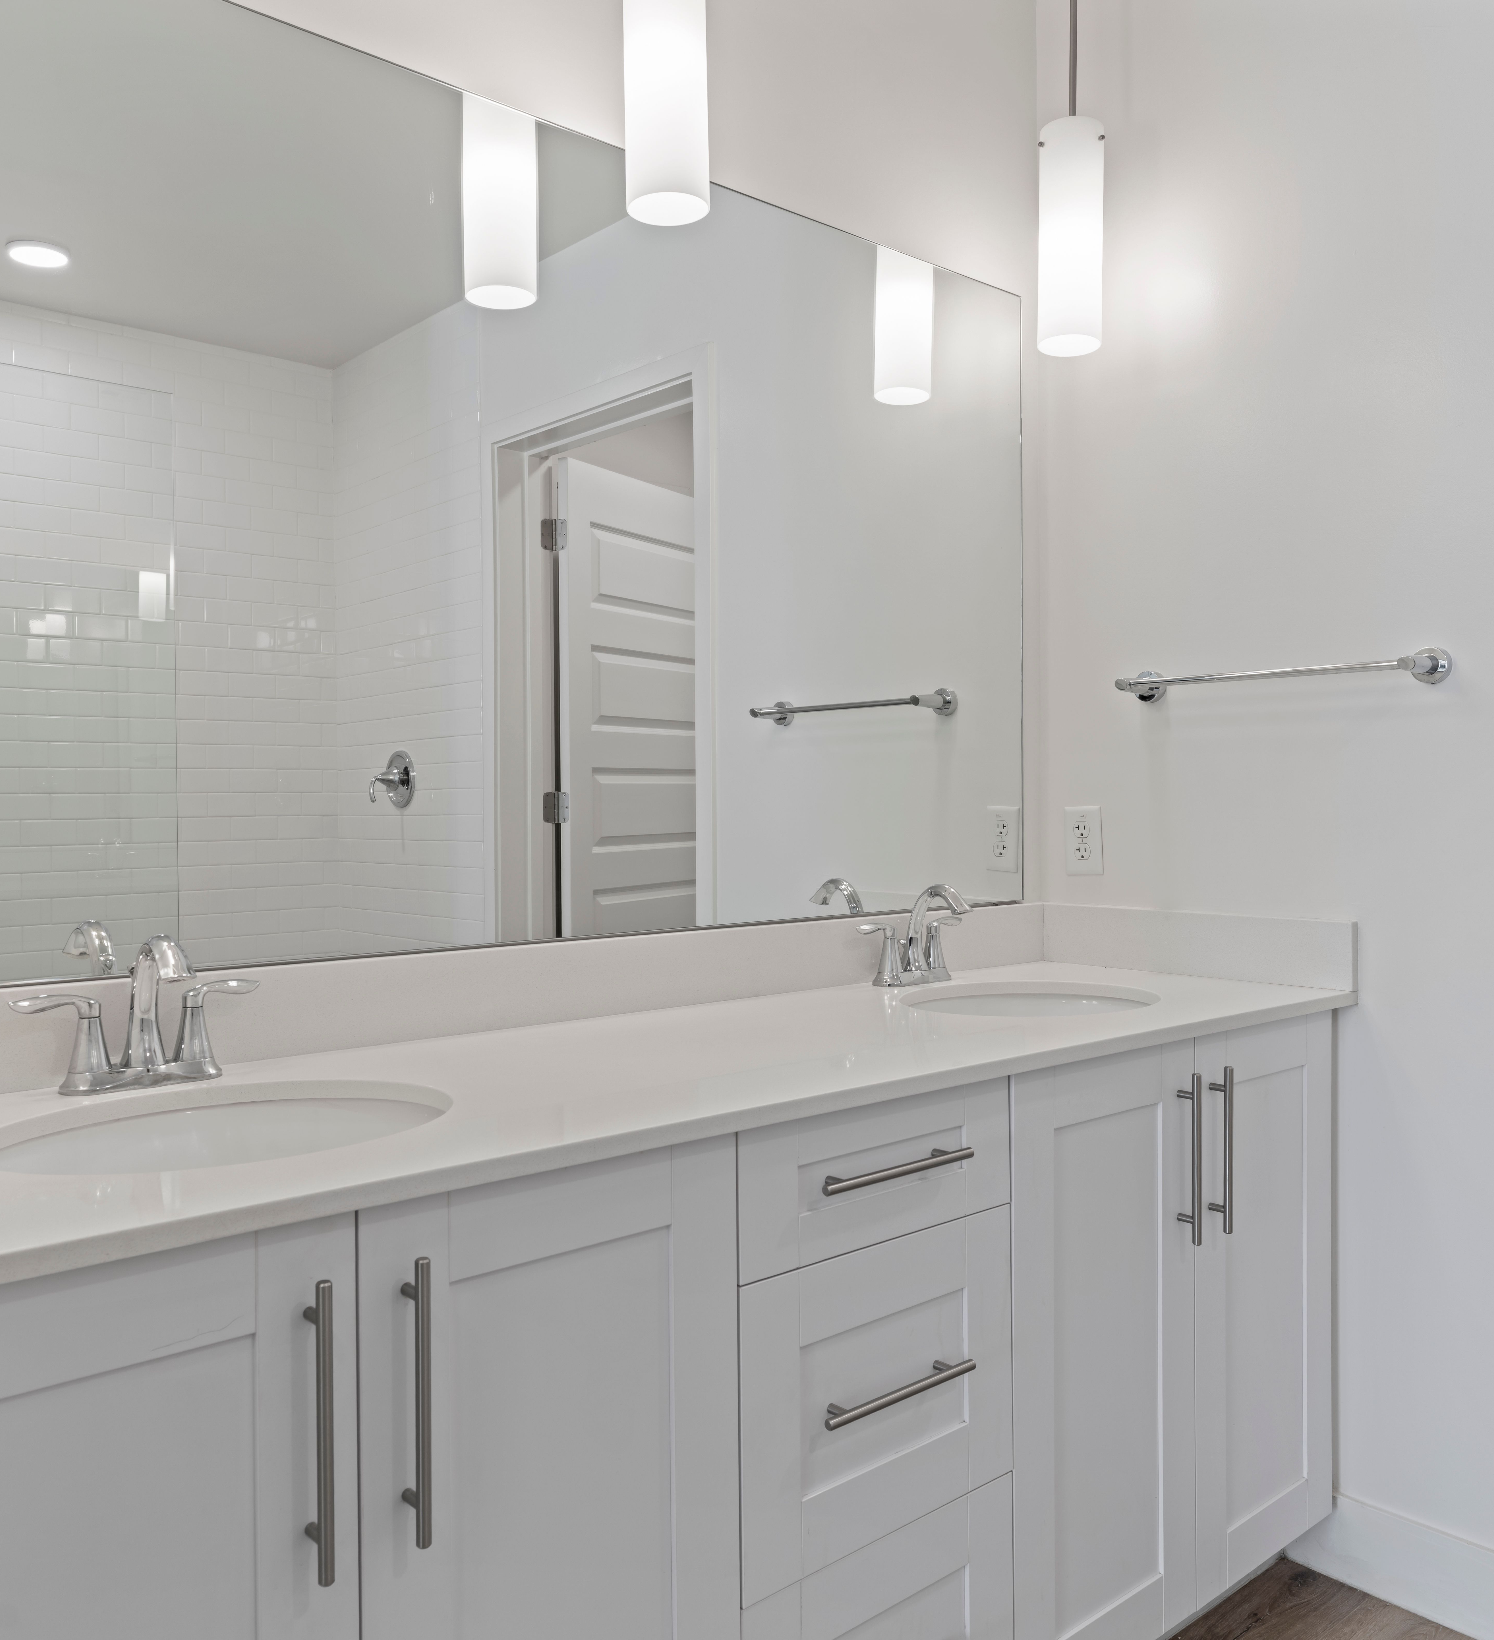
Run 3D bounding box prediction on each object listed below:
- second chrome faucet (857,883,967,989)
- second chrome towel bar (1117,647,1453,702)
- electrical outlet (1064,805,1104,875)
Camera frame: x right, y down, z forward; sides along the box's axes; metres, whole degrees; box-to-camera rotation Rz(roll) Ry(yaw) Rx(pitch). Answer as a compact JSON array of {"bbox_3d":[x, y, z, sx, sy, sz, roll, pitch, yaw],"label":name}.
[{"bbox_3d":[0.289,0.179,2.099,0.243,0.159,0.141,-1,0,-40],"label":"second chrome faucet"},{"bbox_3d":[0.796,-0.220,2.089,0.088,0.054,0.509,-1,0,-40],"label":"second chrome towel bar"},{"bbox_3d":[0.590,0.038,2.398,0.007,0.122,0.077,-1,0,-40],"label":"electrical outlet"}]

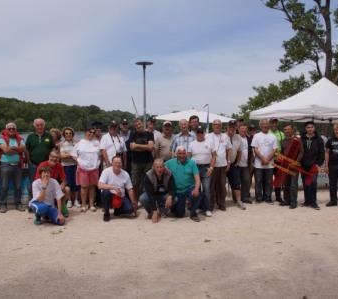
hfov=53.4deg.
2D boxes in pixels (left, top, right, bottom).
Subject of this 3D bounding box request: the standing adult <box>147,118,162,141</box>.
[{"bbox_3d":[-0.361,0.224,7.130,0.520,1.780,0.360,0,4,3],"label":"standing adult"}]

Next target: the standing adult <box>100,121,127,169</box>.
[{"bbox_3d":[-1.089,0.295,6.596,0.550,1.710,0.380,-1,4,-11],"label":"standing adult"}]

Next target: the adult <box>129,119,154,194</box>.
[{"bbox_3d":[-0.549,0.277,7.075,0.520,1.811,0.380,0,3,3],"label":"adult"}]

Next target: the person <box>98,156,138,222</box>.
[{"bbox_3d":[-0.948,0.683,6.195,0.700,1.093,0.750,0,3,3],"label":"person"}]

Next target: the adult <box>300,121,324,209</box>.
[{"bbox_3d":[2.935,0.316,6.880,0.500,1.753,0.380,1,3,22],"label":"adult"}]

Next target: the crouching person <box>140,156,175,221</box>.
[{"bbox_3d":[-0.210,0.702,6.146,0.640,1.060,0.780,0,3,-3],"label":"crouching person"}]

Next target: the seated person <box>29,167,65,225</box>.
[{"bbox_3d":[-2.147,0.778,5.950,0.620,0.930,0.720,0,3,-9],"label":"seated person"}]

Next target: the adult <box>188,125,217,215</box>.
[{"bbox_3d":[0.601,0.378,6.032,0.540,1.620,0.380,0,4,3],"label":"adult"}]

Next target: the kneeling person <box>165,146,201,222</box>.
[{"bbox_3d":[0.267,0.590,6.190,0.640,1.280,0.750,0,3,0],"label":"kneeling person"}]

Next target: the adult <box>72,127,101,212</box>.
[{"bbox_3d":[-1.533,0.341,6.359,0.540,1.650,0.380,-1,4,-11],"label":"adult"}]

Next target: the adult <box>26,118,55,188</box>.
[{"bbox_3d":[-2.430,0.291,6.356,0.580,1.750,0.380,-1,4,-9],"label":"adult"}]

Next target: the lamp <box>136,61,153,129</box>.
[{"bbox_3d":[-0.963,-1.287,13.250,0.710,4.272,0.710,0,3,0],"label":"lamp"}]

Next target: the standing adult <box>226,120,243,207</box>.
[{"bbox_3d":[1.295,0.285,6.596,0.520,1.730,0.400,0,4,-3],"label":"standing adult"}]

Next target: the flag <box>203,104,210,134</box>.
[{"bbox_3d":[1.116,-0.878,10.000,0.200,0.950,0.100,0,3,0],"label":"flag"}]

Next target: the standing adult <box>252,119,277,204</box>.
[{"bbox_3d":[2.009,0.241,7.035,0.560,1.760,0.360,1,4,9],"label":"standing adult"}]

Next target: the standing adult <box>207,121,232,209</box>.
[{"bbox_3d":[0.960,0.295,6.450,0.540,1.730,0.380,0,4,0],"label":"standing adult"}]

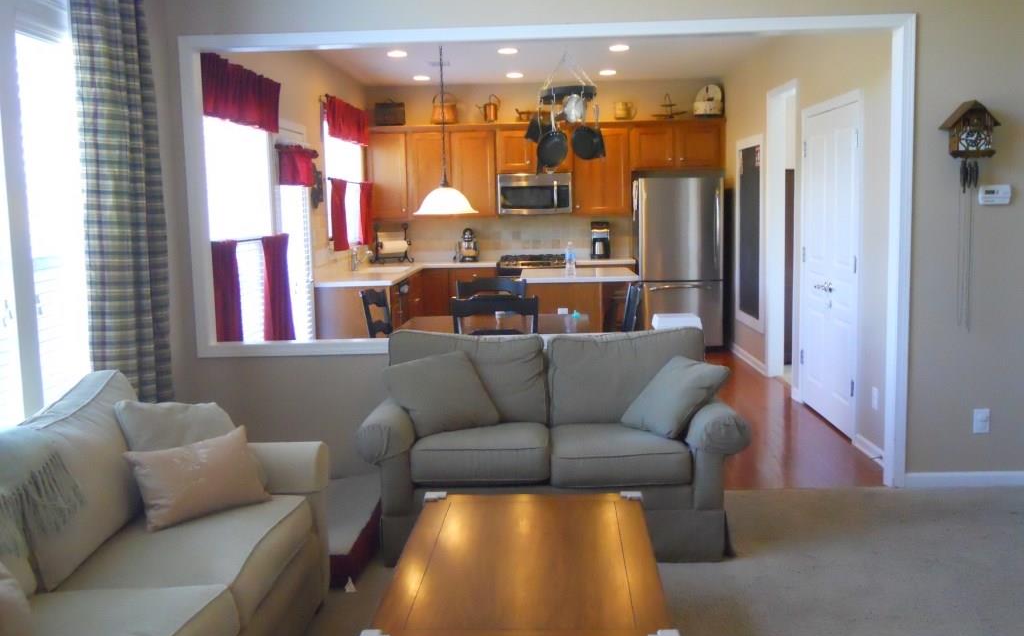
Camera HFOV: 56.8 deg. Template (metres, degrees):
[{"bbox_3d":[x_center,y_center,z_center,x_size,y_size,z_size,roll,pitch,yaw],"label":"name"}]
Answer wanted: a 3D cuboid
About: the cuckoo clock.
[{"bbox_3d":[2.230,-0.836,4.626,0.246,0.431,0.140,-1,7,2],"label":"cuckoo clock"}]

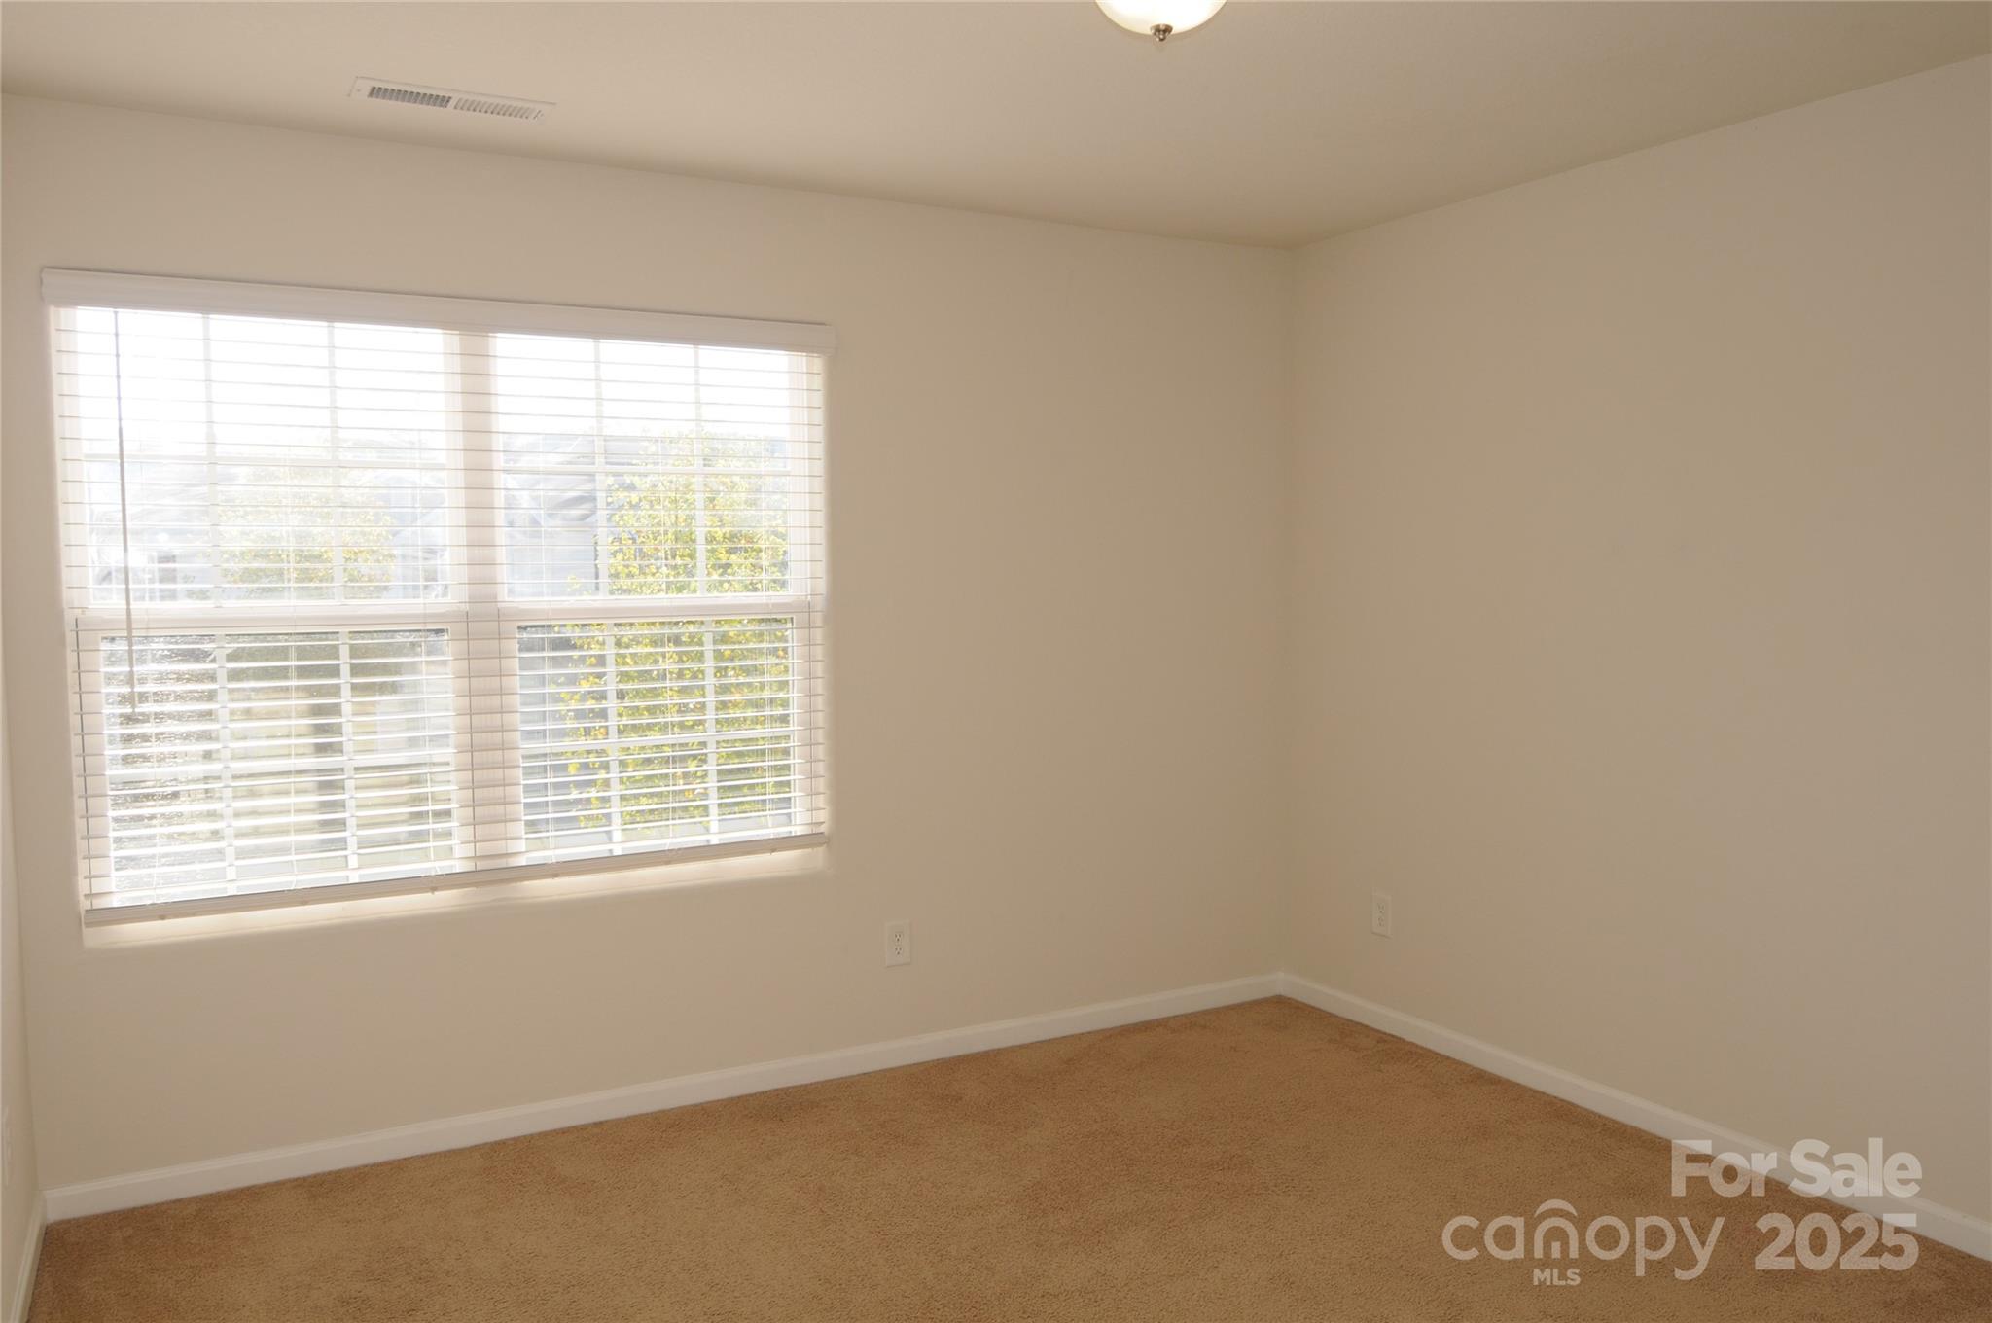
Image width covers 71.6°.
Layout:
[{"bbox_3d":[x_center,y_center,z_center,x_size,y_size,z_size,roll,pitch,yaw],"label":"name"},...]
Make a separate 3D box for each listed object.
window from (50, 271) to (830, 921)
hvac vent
[{"bbox_3d":[-1.245,-0.156,3.429,1.773,1.447,0.120,-3,5,-28],"label":"window"},{"bbox_3d":[-1.153,-1.184,2.946,0.395,0.030,0.142,-3,5,-28],"label":"hvac vent"}]

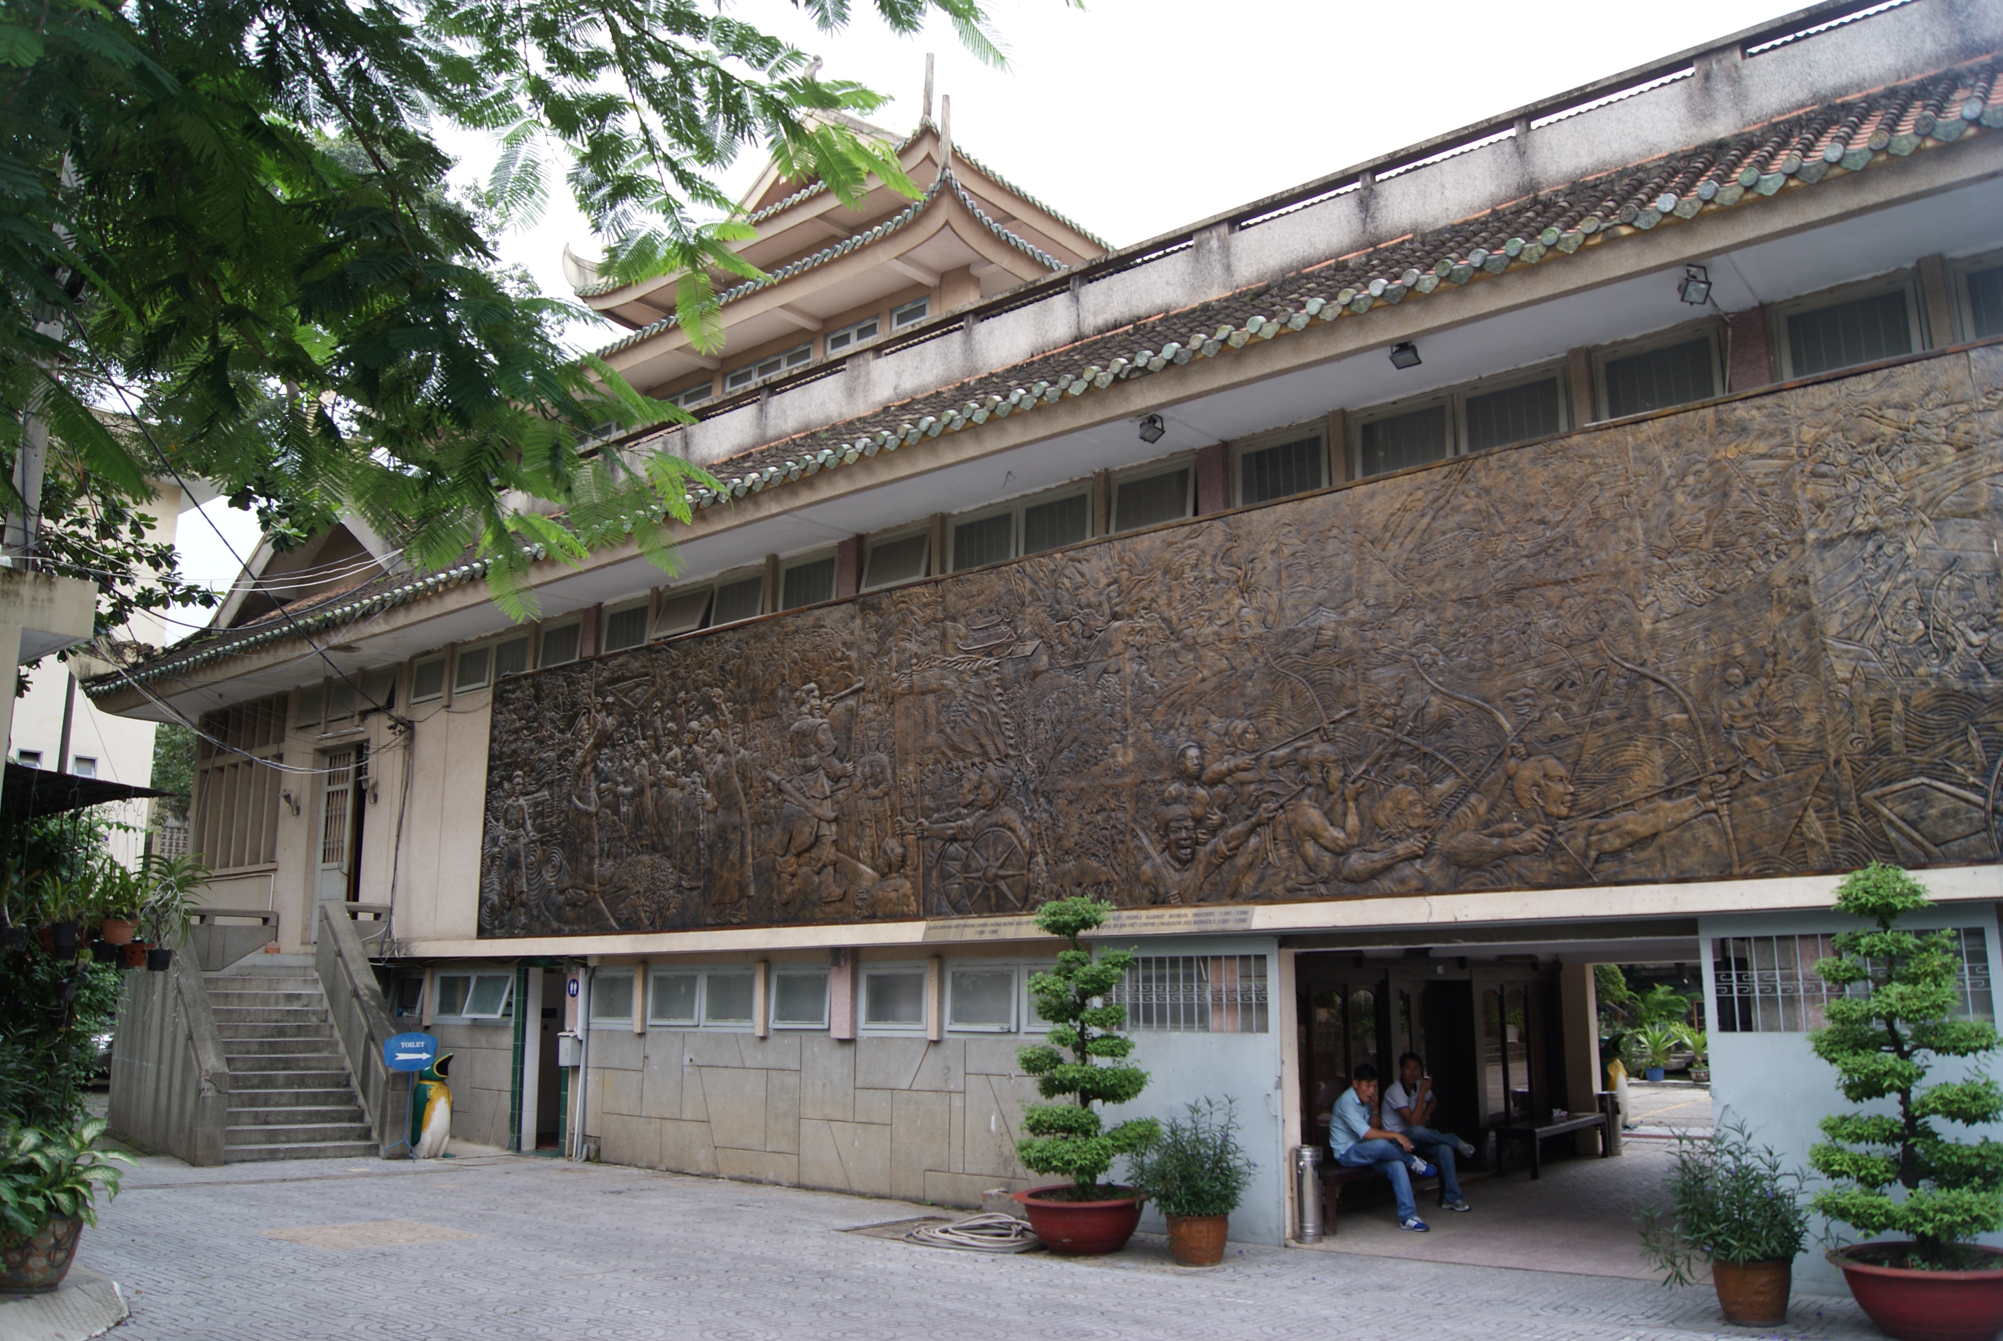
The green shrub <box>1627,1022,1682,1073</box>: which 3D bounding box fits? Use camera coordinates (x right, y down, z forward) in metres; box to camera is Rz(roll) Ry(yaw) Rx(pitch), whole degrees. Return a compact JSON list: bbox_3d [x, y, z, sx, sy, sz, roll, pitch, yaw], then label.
[{"bbox_3d":[11.002,6.308,25.358,0.905,0.781,0.860,-10,-15,37],"label":"green shrub"}]

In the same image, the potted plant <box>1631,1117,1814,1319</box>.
[{"bbox_3d":[3.846,2.925,8.018,0.908,1.021,0.835,-10,-15,37],"label":"potted plant"}]

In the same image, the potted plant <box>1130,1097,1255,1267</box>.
[{"bbox_3d":[1.215,3.244,9.592,0.759,1.003,0.698,-2,-12,7],"label":"potted plant"}]

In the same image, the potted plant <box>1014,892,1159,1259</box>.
[{"bbox_3d":[0.588,2.791,10.556,1.012,2.399,0.961,0,-12,0],"label":"potted plant"}]

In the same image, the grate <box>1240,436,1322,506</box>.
[{"bbox_3d":[2.152,-1.527,11.561,0.692,0.421,0.050,-10,-15,37],"label":"grate"}]

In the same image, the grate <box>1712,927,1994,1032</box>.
[{"bbox_3d":[4.814,1.781,8.566,1.425,0.562,0.040,-10,-15,37],"label":"grate"}]

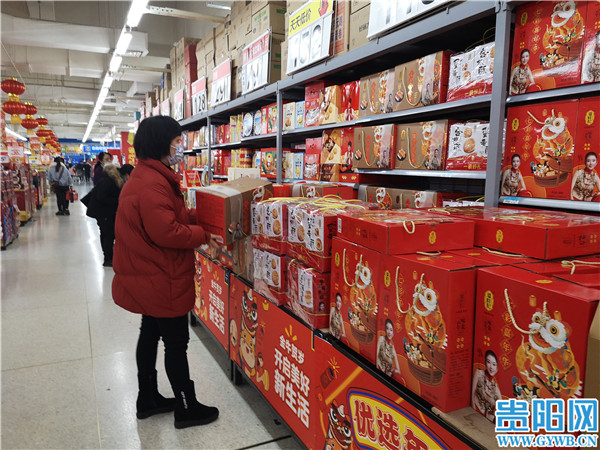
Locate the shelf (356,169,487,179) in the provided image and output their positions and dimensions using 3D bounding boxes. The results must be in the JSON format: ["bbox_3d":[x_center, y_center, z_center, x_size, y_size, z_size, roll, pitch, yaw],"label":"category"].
[{"bbox_3d":[0.851,-0.301,2.750,0.460,0.035,1.170,-3,7,-26],"label":"shelf"}]

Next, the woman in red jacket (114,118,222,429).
[{"bbox_3d":[-0.695,0.259,2.478,0.560,1.625,0.520,-3,7,-26],"label":"woman in red jacket"}]

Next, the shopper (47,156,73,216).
[{"bbox_3d":[-6.909,-1.111,13.500,0.620,1.670,0.420,-5,8,-37],"label":"shopper"}]

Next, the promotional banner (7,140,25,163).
[{"bbox_3d":[-6.687,-1.728,11.000,0.430,0.530,0.030,-3,7,-26],"label":"promotional banner"}]

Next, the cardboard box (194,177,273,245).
[{"bbox_3d":[-0.356,-0.087,2.647,0.200,0.261,0.410,15,23,31],"label":"cardboard box"}]

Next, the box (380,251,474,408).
[{"bbox_3d":[0.391,0.309,1.471,0.108,0.400,0.335,-3,7,-25],"label":"box"}]

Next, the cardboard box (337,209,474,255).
[{"bbox_3d":[0.377,0.023,1.754,0.350,0.097,0.370,-2,7,-23],"label":"cardboard box"}]

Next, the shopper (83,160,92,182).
[{"bbox_3d":[-15.892,-4.001,35.000,0.520,1.660,0.360,-3,7,-26],"label":"shopper"}]

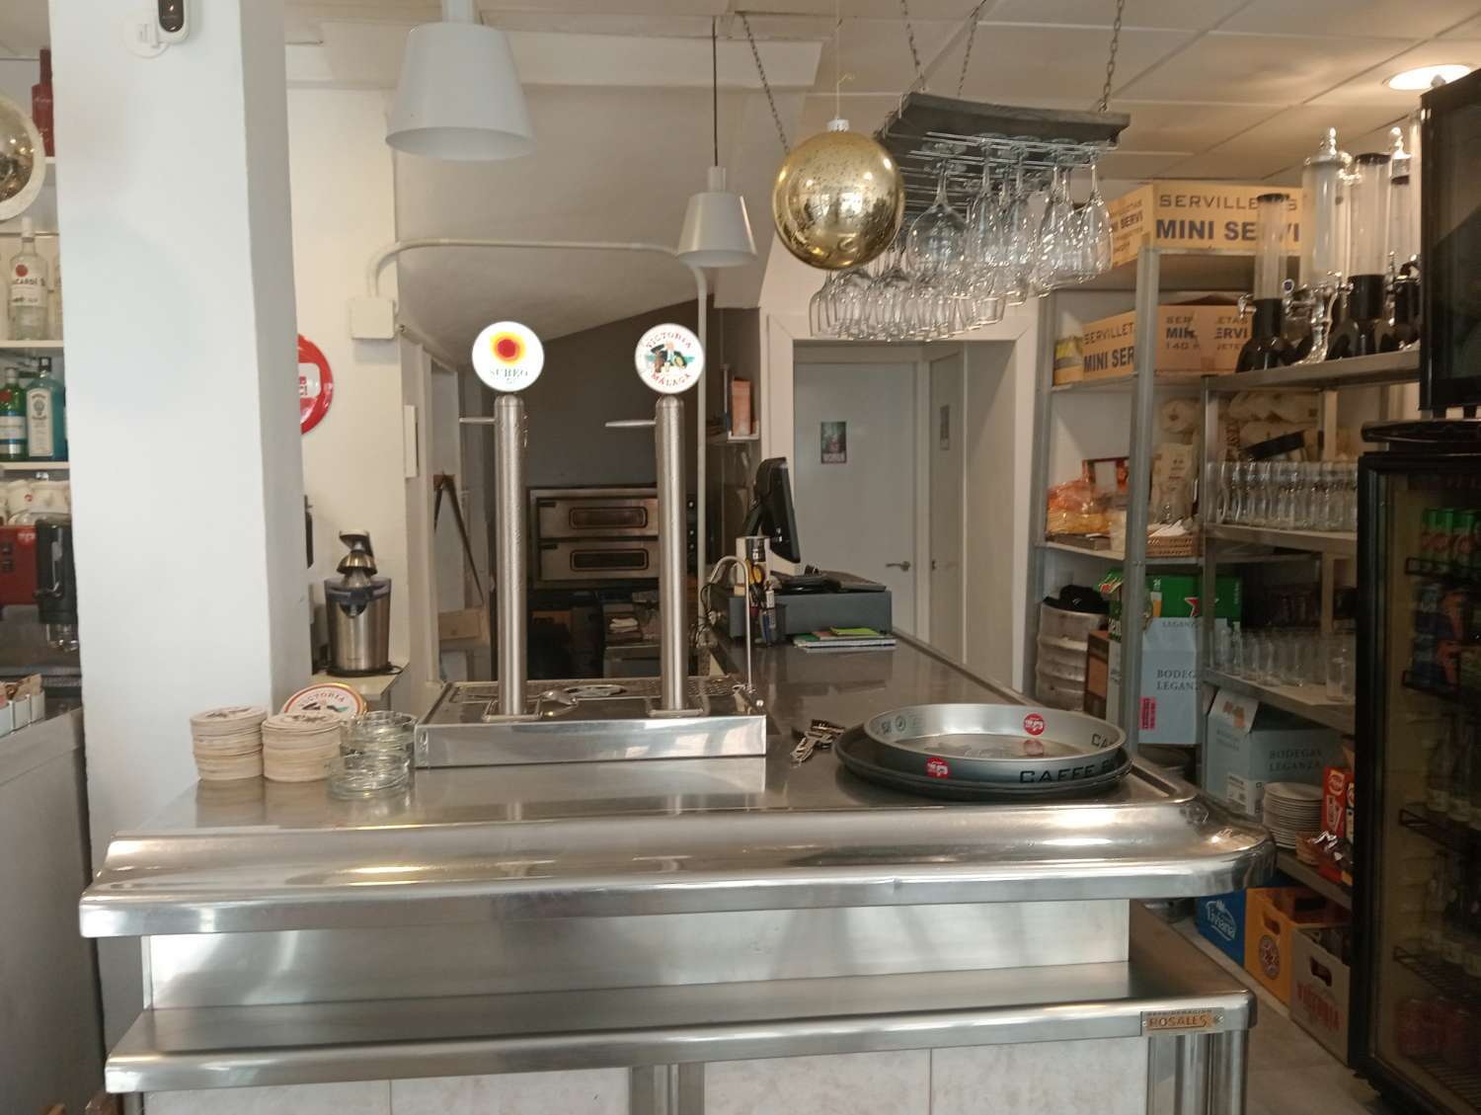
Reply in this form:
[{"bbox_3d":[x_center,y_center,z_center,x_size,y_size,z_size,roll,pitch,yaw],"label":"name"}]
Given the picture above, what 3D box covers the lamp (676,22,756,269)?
[{"bbox_3d":[-0.060,-1.012,2.916,0.200,0.578,0.200,-1,5,-5],"label":"lamp"}]

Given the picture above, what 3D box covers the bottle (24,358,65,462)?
[{"bbox_3d":[-1.807,-0.385,3.120,0.084,0.273,0.064,-1,5,-4],"label":"bottle"}]

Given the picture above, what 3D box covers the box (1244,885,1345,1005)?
[{"bbox_3d":[1.709,1.116,3.446,0.390,0.248,0.275,-1,5,-5],"label":"box"}]

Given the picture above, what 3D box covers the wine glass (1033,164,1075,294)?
[{"bbox_3d":[0.496,-0.543,1.889,0.065,0.211,0.065,2,5,-7],"label":"wine glass"}]

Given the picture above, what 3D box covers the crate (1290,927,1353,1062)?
[{"bbox_3d":[1.707,1.141,3.150,0.390,0.248,0.258,-1,5,-5],"label":"crate"}]

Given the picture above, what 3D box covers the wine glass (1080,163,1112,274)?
[{"bbox_3d":[0.603,-0.596,2.046,0.071,0.210,0.071,-1,5,-5],"label":"wine glass"}]

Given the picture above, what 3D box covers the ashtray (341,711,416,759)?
[{"bbox_3d":[-0.446,0.220,1.484,0.094,0.038,0.094,-1,5,-7],"label":"ashtray"}]

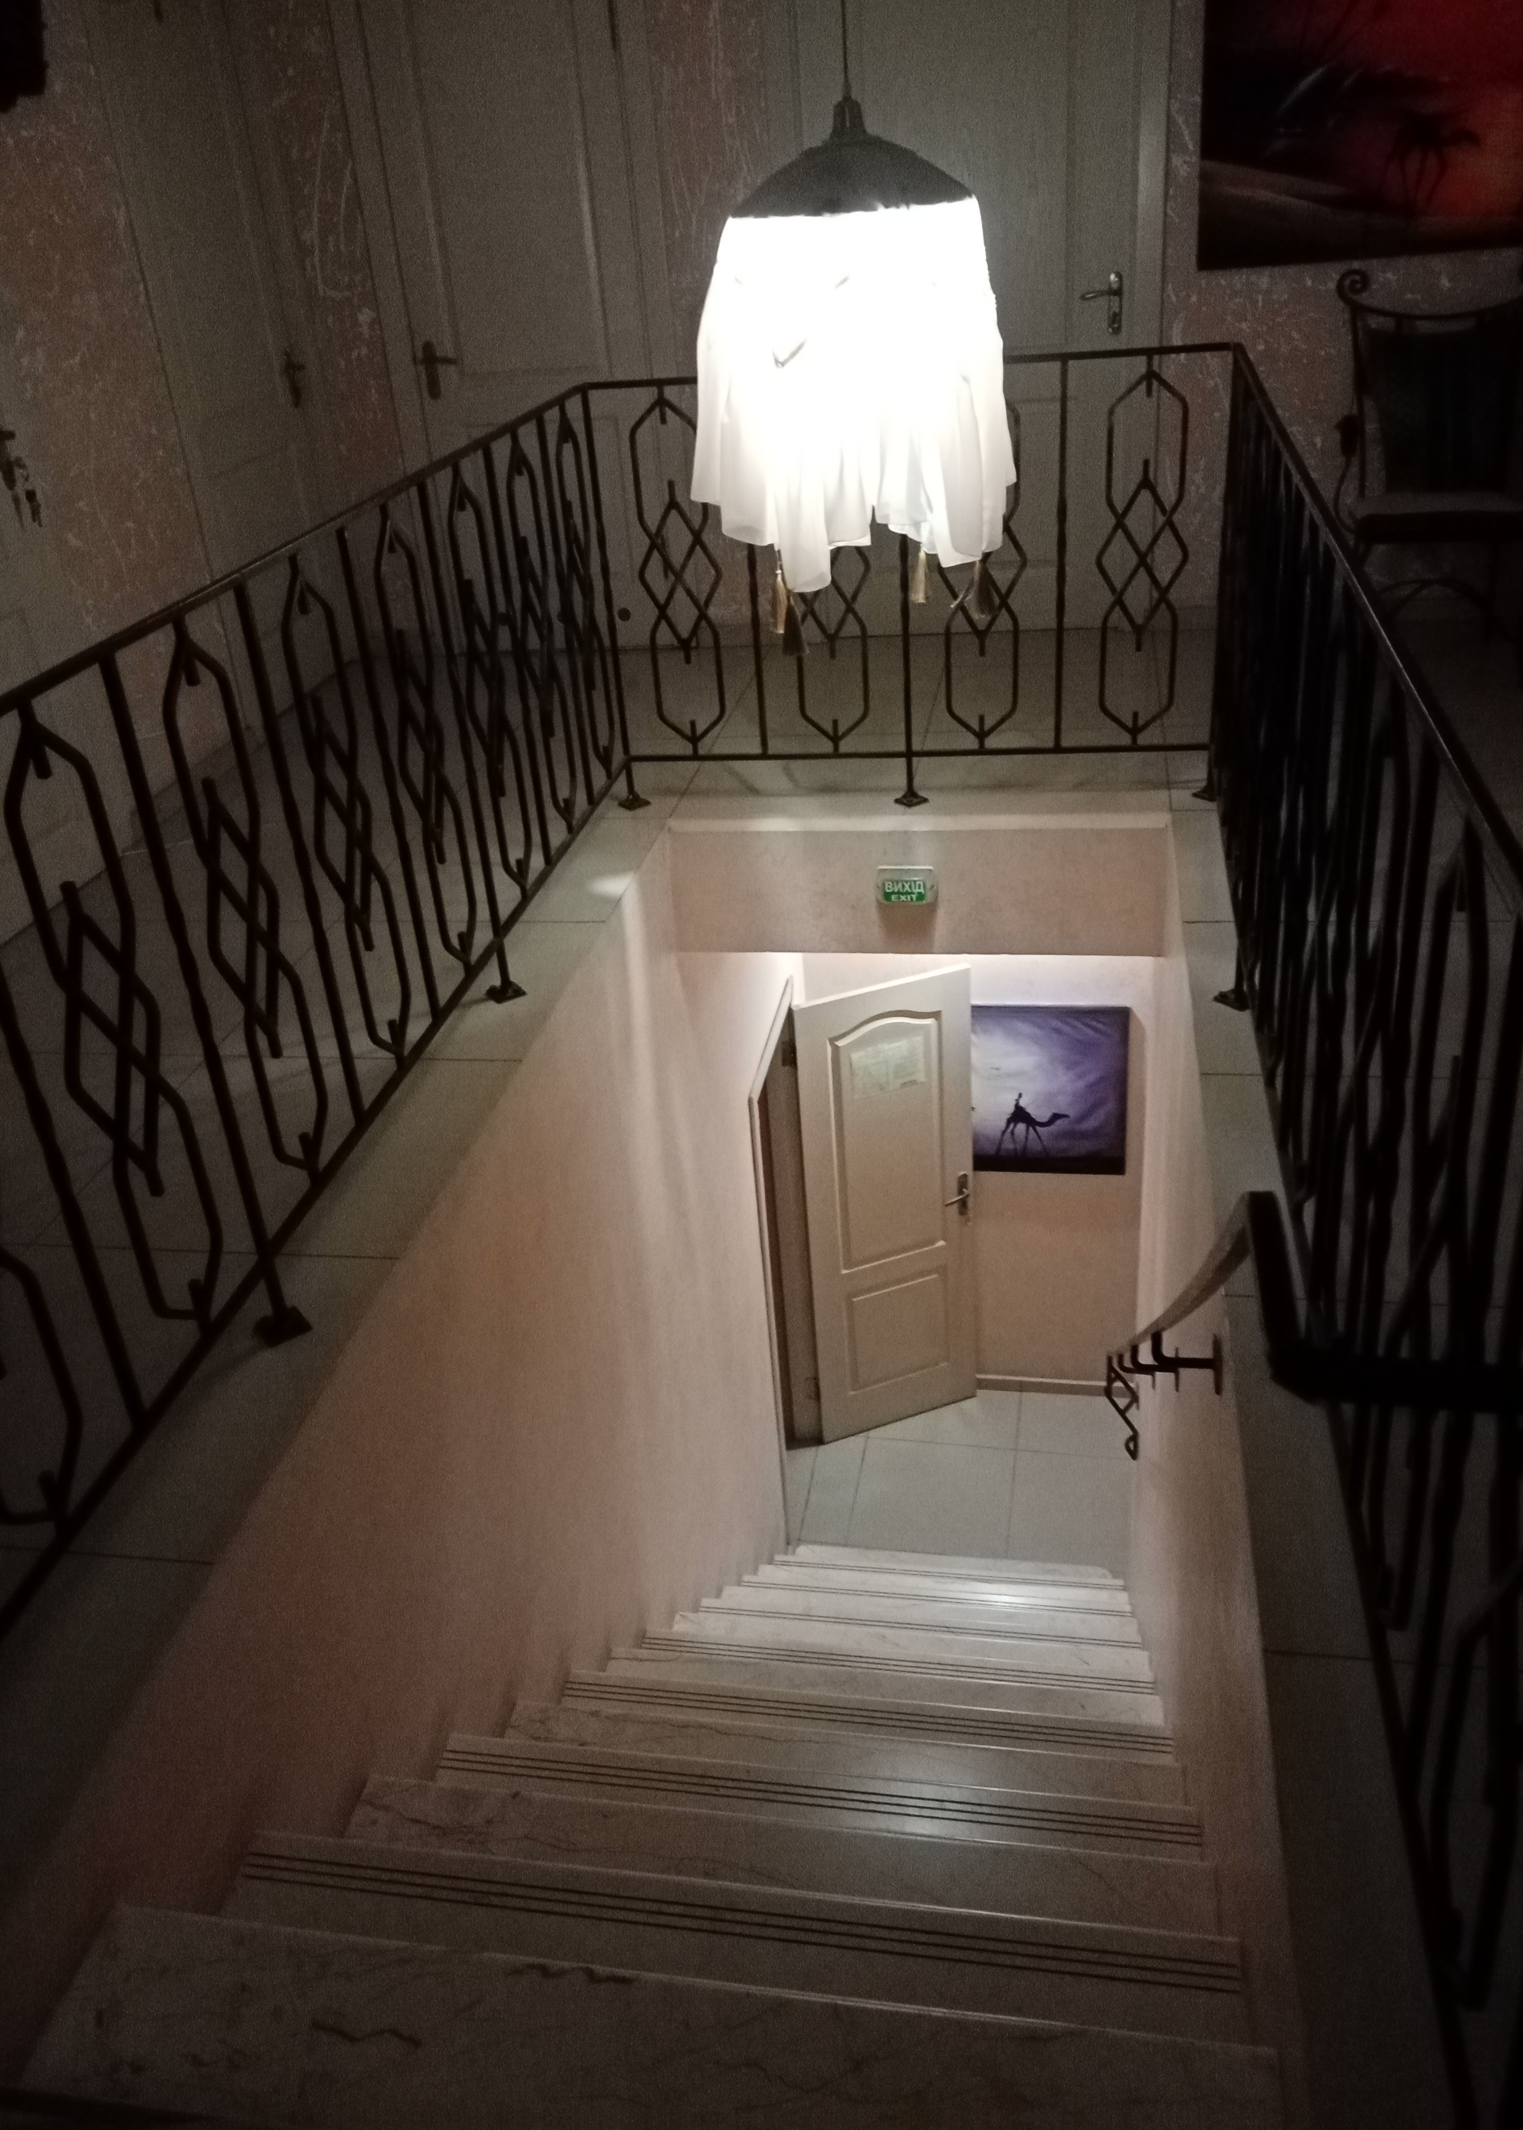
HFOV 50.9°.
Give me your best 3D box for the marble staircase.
[{"bbox_3d":[0.281,1.444,3.564,1.156,3.053,3.550,1,29,11],"label":"marble staircase"}]

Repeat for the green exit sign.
[{"bbox_3d":[0.342,-0.421,3.767,0.139,0.084,0.045,1,29,11],"label":"green exit sign"}]

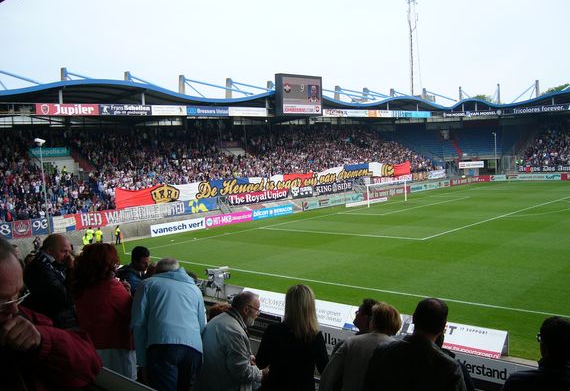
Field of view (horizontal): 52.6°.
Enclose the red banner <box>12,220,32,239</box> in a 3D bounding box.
[{"bbox_3d":[-19.923,2.555,43.737,0.100,1.250,1.428,1,6,44],"label":"red banner"}]

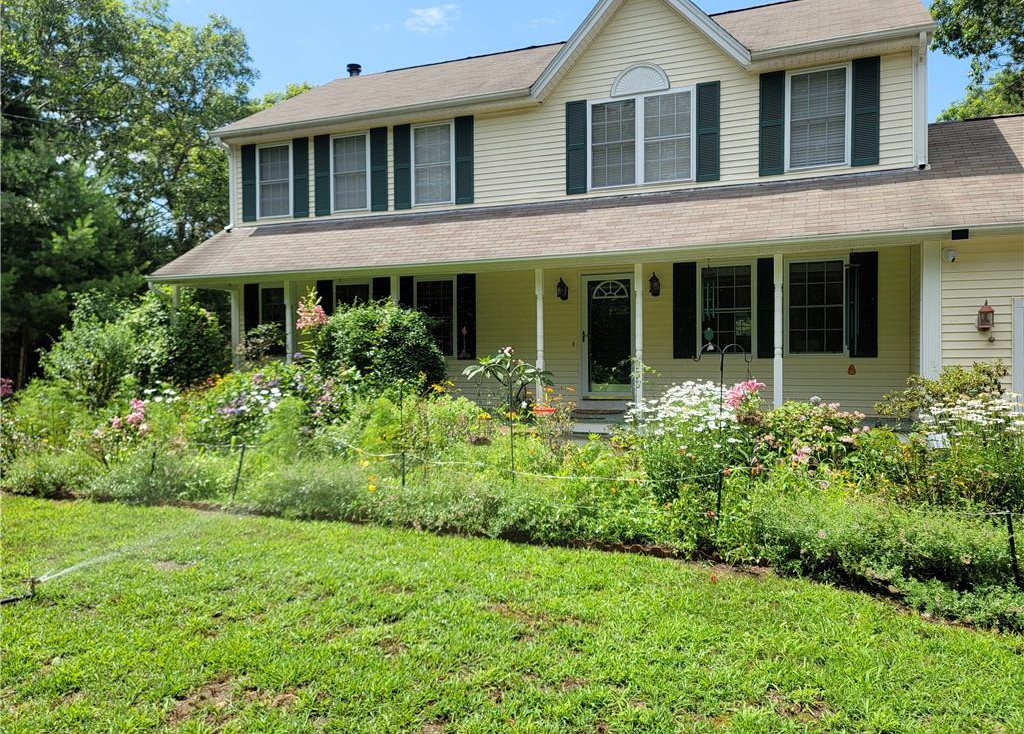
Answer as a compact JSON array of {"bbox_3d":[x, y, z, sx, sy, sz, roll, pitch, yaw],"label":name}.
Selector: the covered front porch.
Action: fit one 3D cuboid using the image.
[{"bbox_3d":[-0.331,-0.371,11.924,12.150,2.650,2.020,0,1,21],"label":"covered front porch"}]

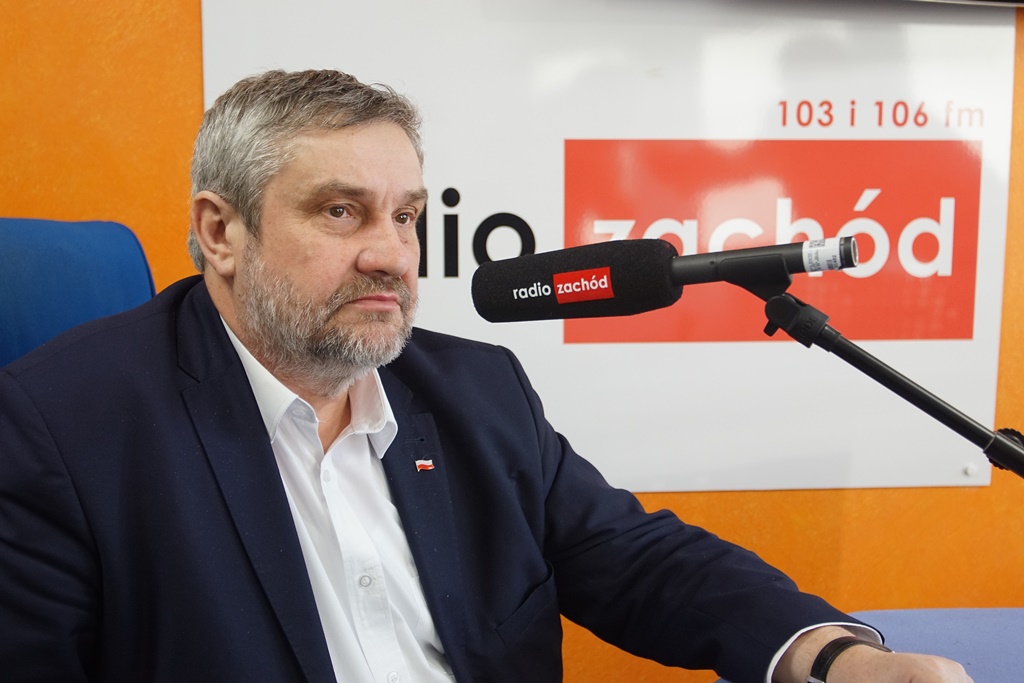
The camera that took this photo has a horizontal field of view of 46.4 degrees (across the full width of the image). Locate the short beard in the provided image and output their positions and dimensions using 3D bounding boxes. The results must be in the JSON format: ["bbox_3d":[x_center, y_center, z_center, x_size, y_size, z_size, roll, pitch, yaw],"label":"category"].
[{"bbox_3d":[-0.138,-0.020,1.026,0.114,0.126,0.154,8,10,43],"label":"short beard"}]

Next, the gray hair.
[{"bbox_3d":[-0.181,-0.147,1.054,0.204,0.181,0.178,8,10,43],"label":"gray hair"}]

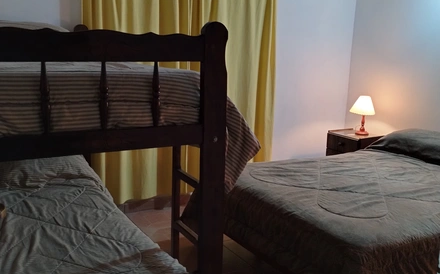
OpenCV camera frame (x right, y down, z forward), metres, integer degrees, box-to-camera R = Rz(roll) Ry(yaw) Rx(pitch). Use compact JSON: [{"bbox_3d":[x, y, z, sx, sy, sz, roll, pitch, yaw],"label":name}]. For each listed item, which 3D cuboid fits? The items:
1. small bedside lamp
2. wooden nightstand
[{"bbox_3d":[1.529,-0.231,3.800,0.254,0.410,0.254,-6,13,-31],"label":"small bedside lamp"},{"bbox_3d":[1.446,0.233,3.863,0.397,0.530,0.381,-6,13,-31],"label":"wooden nightstand"}]

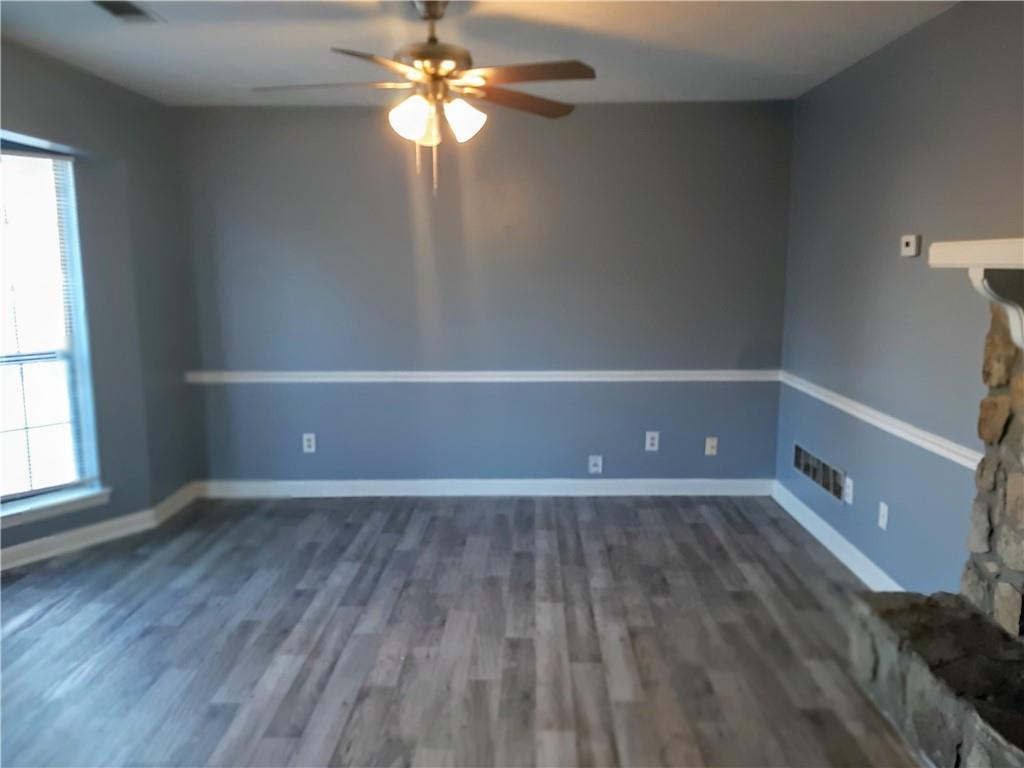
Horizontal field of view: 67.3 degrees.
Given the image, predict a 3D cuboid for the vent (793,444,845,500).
[{"bbox_3d":[1.634,0.465,4.145,0.030,0.145,0.709,0,9,1],"label":"vent"}]

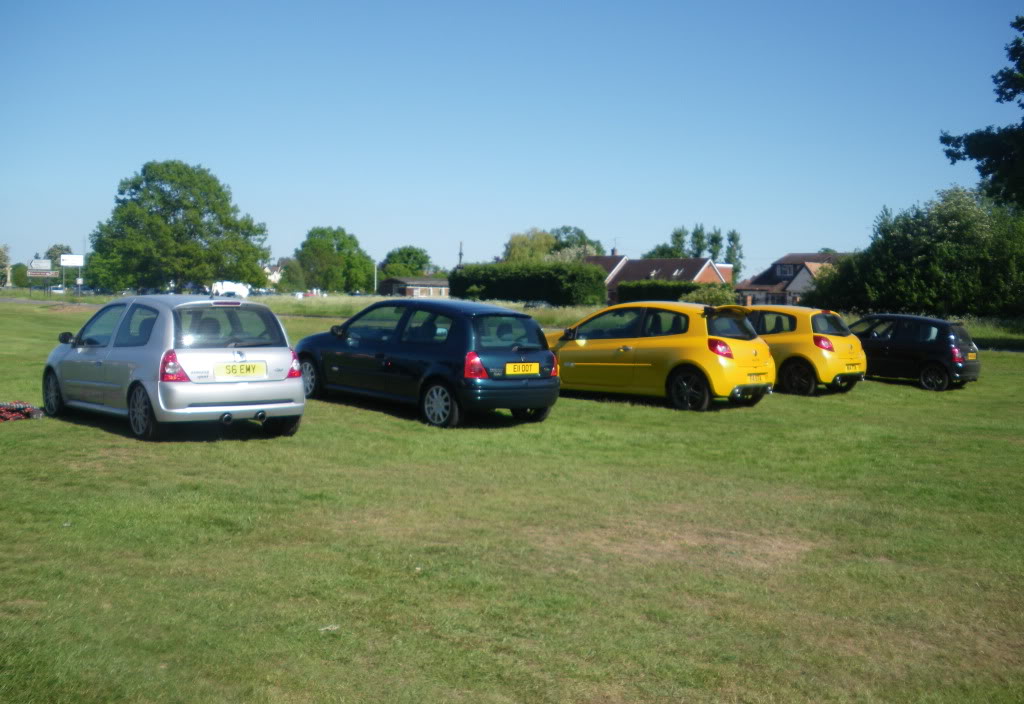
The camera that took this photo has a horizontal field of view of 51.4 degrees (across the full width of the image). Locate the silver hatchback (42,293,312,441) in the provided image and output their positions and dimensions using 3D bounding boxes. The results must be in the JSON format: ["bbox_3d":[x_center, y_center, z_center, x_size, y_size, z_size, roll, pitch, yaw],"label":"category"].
[{"bbox_3d":[-3.790,0.075,11.560,1.680,1.420,3.800,-1,4,-41],"label":"silver hatchback"}]

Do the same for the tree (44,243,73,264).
[{"bbox_3d":[-89.725,-16.749,210.260,6.210,9.310,6.210,1,3,0],"label":"tree"}]

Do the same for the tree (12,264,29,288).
[{"bbox_3d":[-80.650,-11.863,174.738,2.900,5.600,2.900,2,3,0],"label":"tree"}]

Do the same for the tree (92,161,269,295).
[{"bbox_3d":[-39.316,-14.397,125.452,21.130,16.190,20.070,1,3,0],"label":"tree"}]

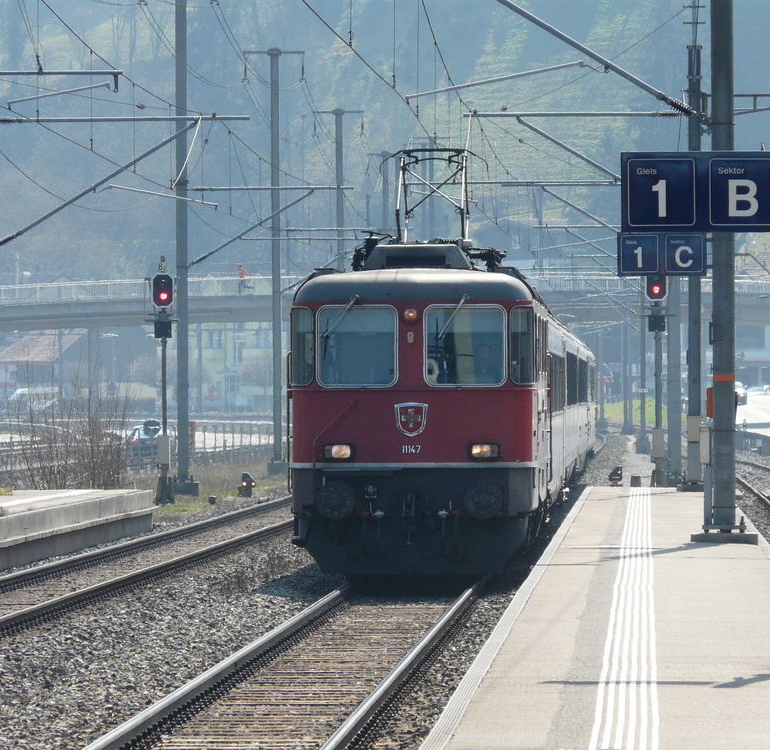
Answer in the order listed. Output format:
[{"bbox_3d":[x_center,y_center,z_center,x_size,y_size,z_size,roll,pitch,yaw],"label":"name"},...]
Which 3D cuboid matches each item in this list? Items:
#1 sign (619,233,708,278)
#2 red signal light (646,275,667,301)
[{"bbox_3d":[3.229,-1.412,94.300,1.030,0.510,0.110,0,0,2],"label":"sign"},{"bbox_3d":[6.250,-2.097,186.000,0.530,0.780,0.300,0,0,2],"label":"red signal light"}]

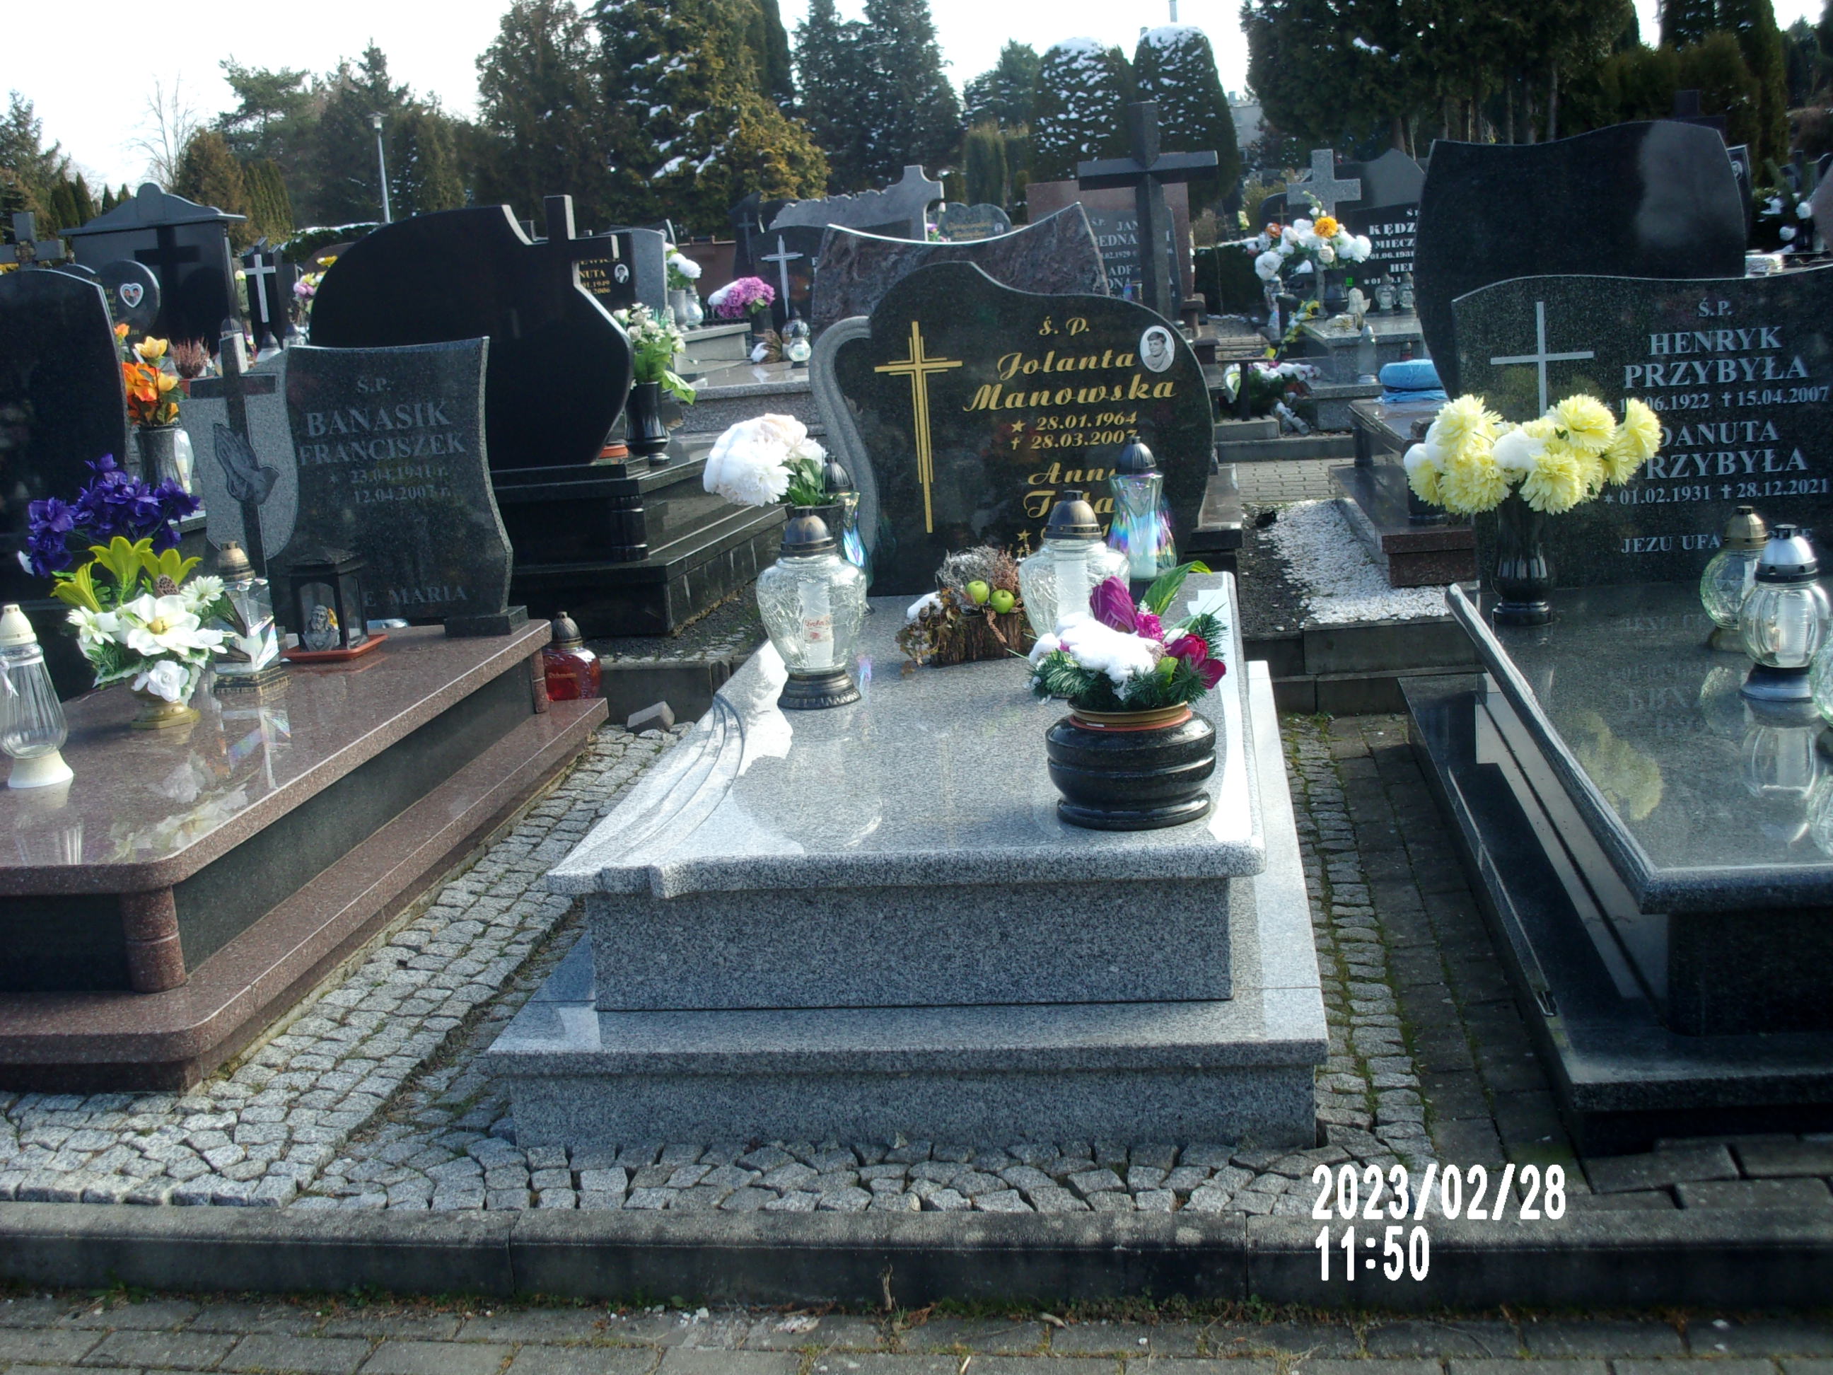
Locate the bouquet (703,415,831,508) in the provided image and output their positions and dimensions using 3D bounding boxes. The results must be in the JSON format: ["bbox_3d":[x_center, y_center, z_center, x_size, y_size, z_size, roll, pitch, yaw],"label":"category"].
[{"bbox_3d":[-0.320,-0.478,4.828,0.250,0.190,0.210,-2,12,7],"label":"bouquet"}]

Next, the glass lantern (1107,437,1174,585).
[{"bbox_3d":[0.514,-0.393,5.233,0.162,0.366,0.162,-2,12,7],"label":"glass lantern"}]

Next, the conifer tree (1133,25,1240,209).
[{"bbox_3d":[3.850,-7.454,31.921,1.550,3.496,1.550,-2,12,7],"label":"conifer tree"}]

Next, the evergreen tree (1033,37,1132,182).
[{"bbox_3d":[2.634,-8.649,35.951,1.750,3.050,1.750,-2,11,7],"label":"evergreen tree"}]

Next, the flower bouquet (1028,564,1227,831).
[{"bbox_3d":[0.325,0.004,3.478,0.300,0.379,0.286,-2,11,7],"label":"flower bouquet"}]

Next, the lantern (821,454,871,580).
[{"bbox_3d":[-0.187,-0.368,5.519,0.165,0.382,0.165,-2,11,7],"label":"lantern"}]

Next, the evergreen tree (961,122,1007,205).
[{"bbox_3d":[1.154,-8.544,38.212,0.800,2.100,0.800,-2,11,7],"label":"evergreen tree"}]

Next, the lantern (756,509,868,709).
[{"bbox_3d":[-0.198,-0.154,4.366,0.213,0.367,0.213,-2,12,7],"label":"lantern"}]

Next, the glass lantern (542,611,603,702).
[{"bbox_3d":[-0.952,-0.088,6.245,0.152,0.235,0.132,-2,11,7],"label":"glass lantern"}]

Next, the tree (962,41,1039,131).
[{"bbox_3d":[2.246,-12.583,53.667,2.400,5.068,2.400,-2,12,7],"label":"tree"}]

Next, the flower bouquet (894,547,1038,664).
[{"bbox_3d":[0.109,-0.174,4.715,0.265,0.215,0.180,-2,12,7],"label":"flower bouquet"}]

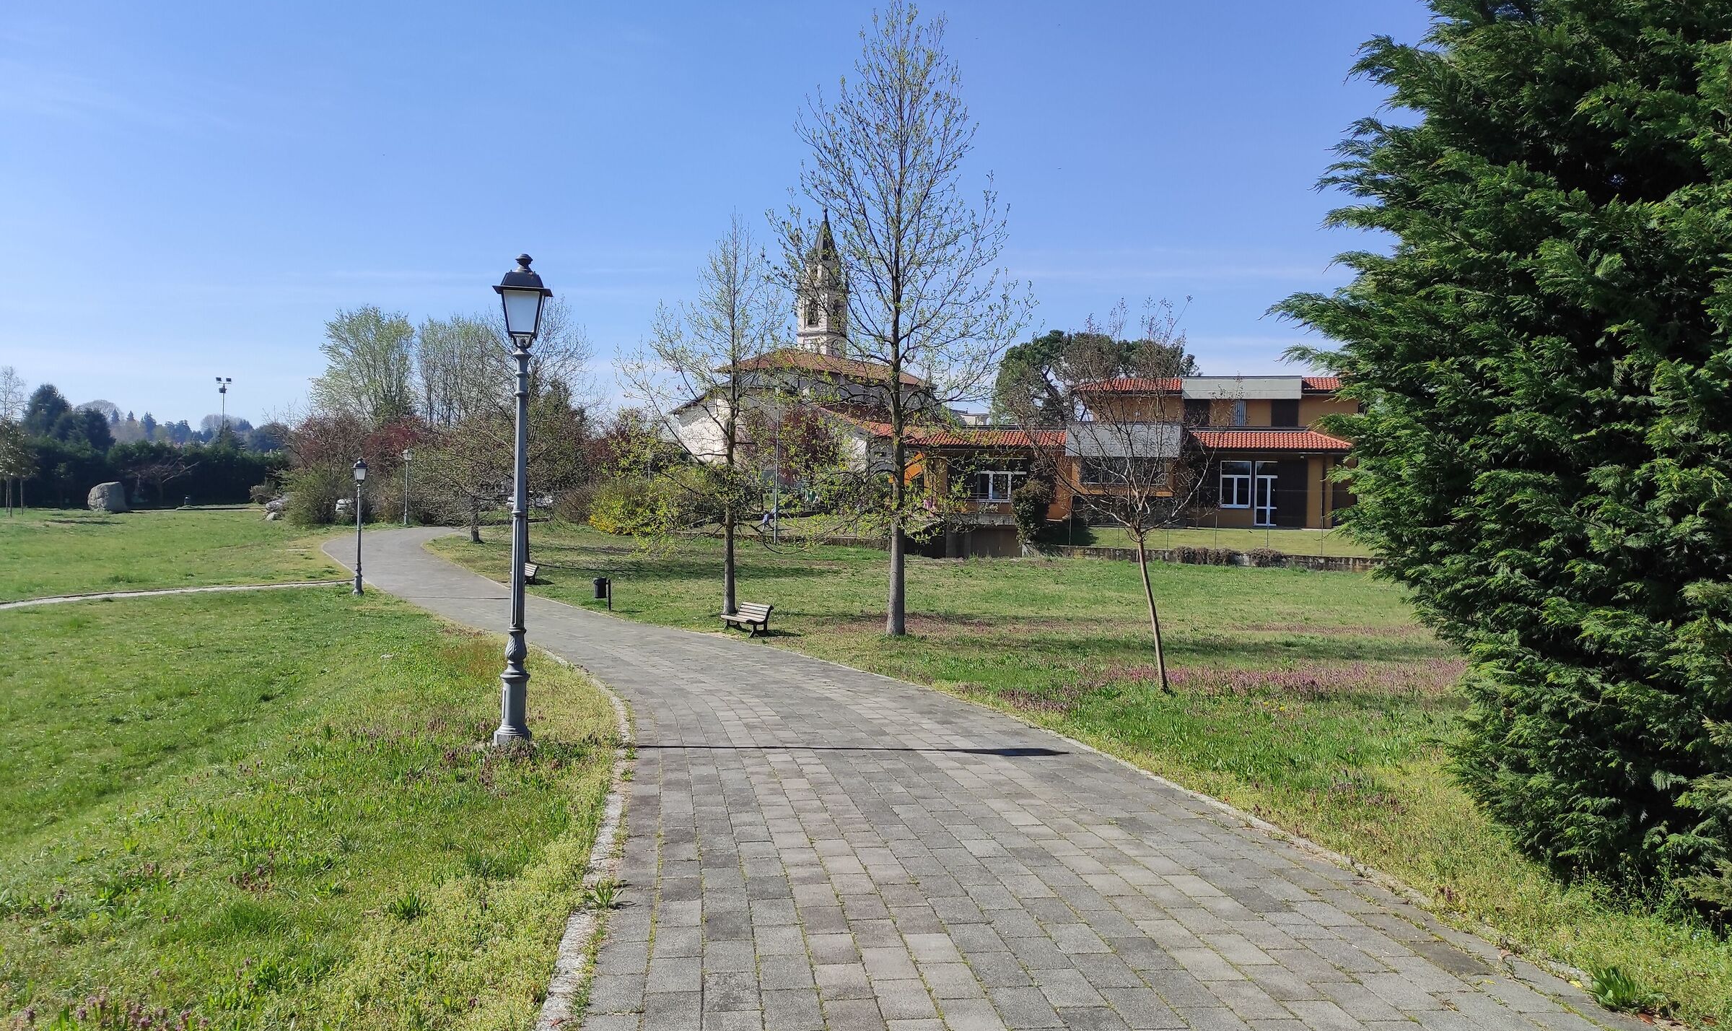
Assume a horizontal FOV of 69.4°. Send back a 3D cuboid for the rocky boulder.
[{"bbox_3d":[-42.481,-0.985,70.000,2.200,1.750,1.900,1,-1,-30],"label":"rocky boulder"}]

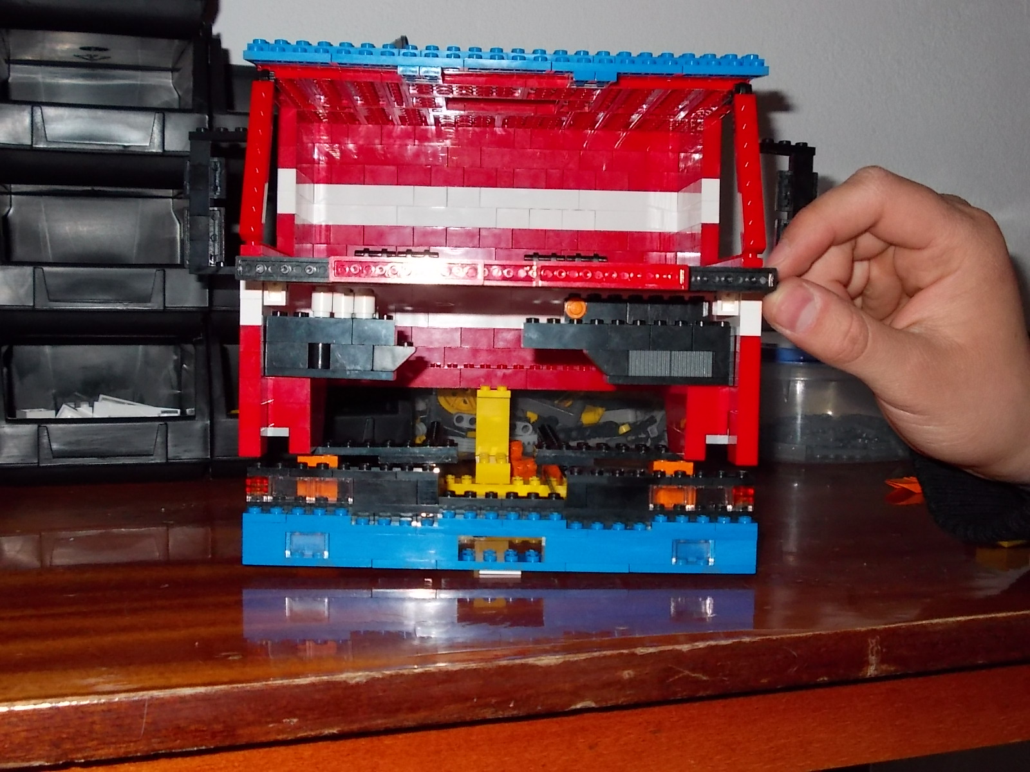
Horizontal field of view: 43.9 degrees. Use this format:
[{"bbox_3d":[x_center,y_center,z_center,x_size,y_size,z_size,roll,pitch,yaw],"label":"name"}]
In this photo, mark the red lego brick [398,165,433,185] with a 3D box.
[{"bbox_3d":[-0.049,-0.102,0.621,0.016,0.010,0.008,1,3,-1],"label":"red lego brick"}]

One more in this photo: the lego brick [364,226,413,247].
[{"bbox_3d":[-0.061,-0.073,0.622,0.024,0.010,0.008,1,3,-1],"label":"lego brick"}]

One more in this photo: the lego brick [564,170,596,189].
[{"bbox_3d":[0.031,-0.100,0.622,0.016,0.010,0.008,1,4,-1],"label":"lego brick"}]

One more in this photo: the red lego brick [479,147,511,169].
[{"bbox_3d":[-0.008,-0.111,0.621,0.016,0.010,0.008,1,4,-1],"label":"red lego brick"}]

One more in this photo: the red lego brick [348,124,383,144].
[{"bbox_3d":[-0.072,-0.121,0.619,0.016,0.010,0.008,1,3,-2],"label":"red lego brick"}]

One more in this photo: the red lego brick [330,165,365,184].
[{"bbox_3d":[-0.081,-0.102,0.620,0.016,0.010,0.008,1,4,-1],"label":"red lego brick"}]

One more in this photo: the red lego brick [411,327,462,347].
[{"bbox_3d":[-0.038,-0.024,0.625,0.024,0.010,0.008,1,3,-2],"label":"red lego brick"}]

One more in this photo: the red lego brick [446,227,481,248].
[{"bbox_3d":[-0.025,-0.073,0.623,0.016,0.010,0.008,1,4,-1],"label":"red lego brick"}]

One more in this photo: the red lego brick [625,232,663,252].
[{"bbox_3d":[0.063,-0.070,0.626,0.016,0.010,0.008,1,3,-2],"label":"red lego brick"}]

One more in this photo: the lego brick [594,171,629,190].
[{"bbox_3d":[0.047,-0.100,0.624,0.016,0.010,0.008,1,3,-2],"label":"lego brick"}]

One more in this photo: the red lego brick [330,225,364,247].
[{"bbox_3d":[-0.081,-0.073,0.621,0.016,0.010,0.008,1,3,-2],"label":"red lego brick"}]

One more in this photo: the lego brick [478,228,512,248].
[{"bbox_3d":[-0.009,-0.072,0.623,0.016,0.010,0.008,1,4,-1],"label":"lego brick"}]

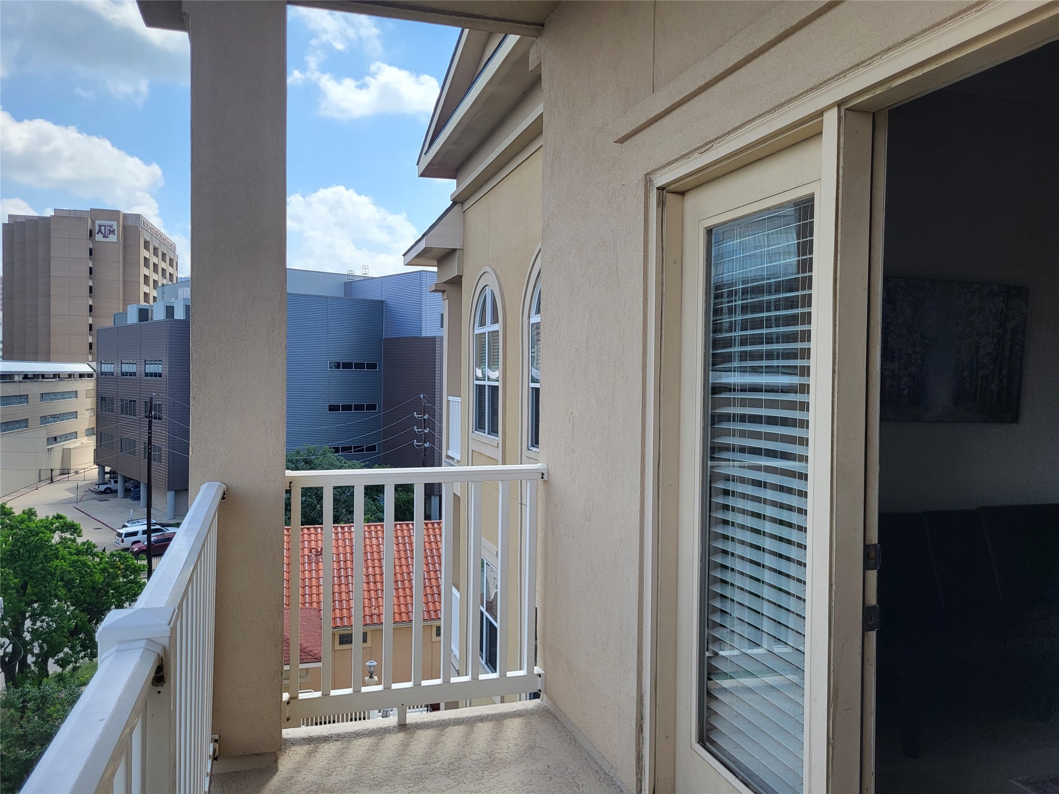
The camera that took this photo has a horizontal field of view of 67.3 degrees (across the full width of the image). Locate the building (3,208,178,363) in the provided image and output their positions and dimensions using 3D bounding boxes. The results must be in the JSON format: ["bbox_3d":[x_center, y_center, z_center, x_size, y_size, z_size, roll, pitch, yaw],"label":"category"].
[{"bbox_3d":[-108.300,-16.655,196.400,29.500,52.600,49.000,0,1,-13],"label":"building"}]

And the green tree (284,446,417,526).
[{"bbox_3d":[-17.600,9.074,74.000,13.000,9.000,11.000,0,1,-13],"label":"green tree"}]

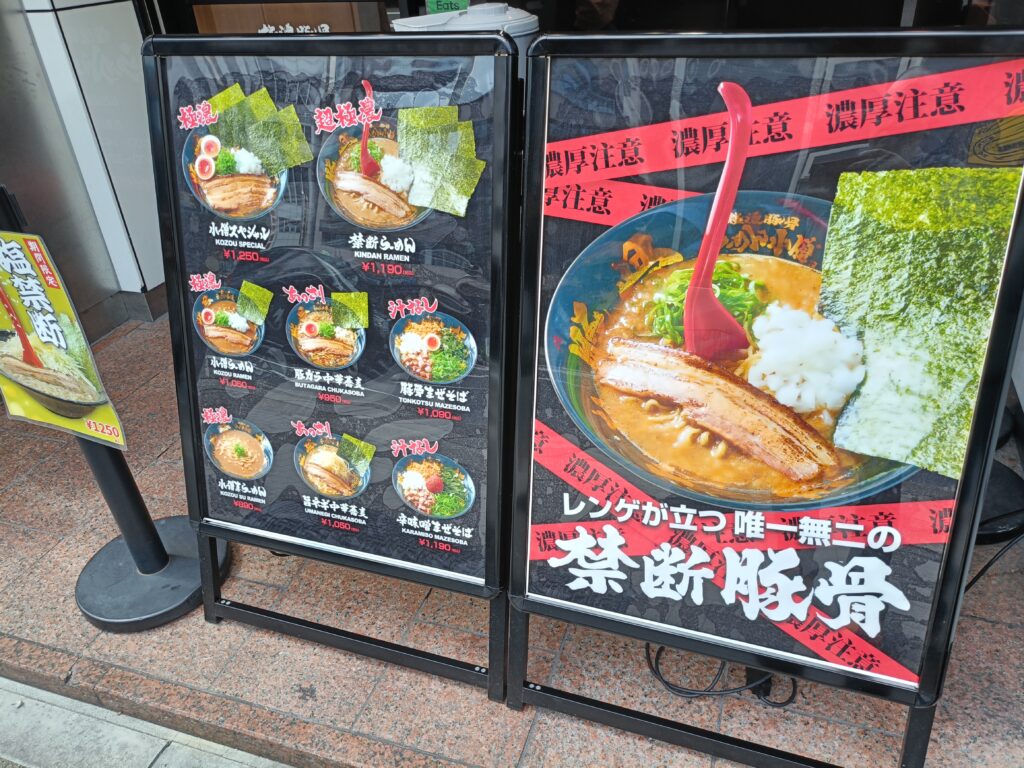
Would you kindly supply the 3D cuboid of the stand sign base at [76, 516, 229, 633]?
[{"bbox_3d":[-0.777,0.408,1.613,0.310,0.034,0.310,-4,32,0],"label":"stand sign base"}]

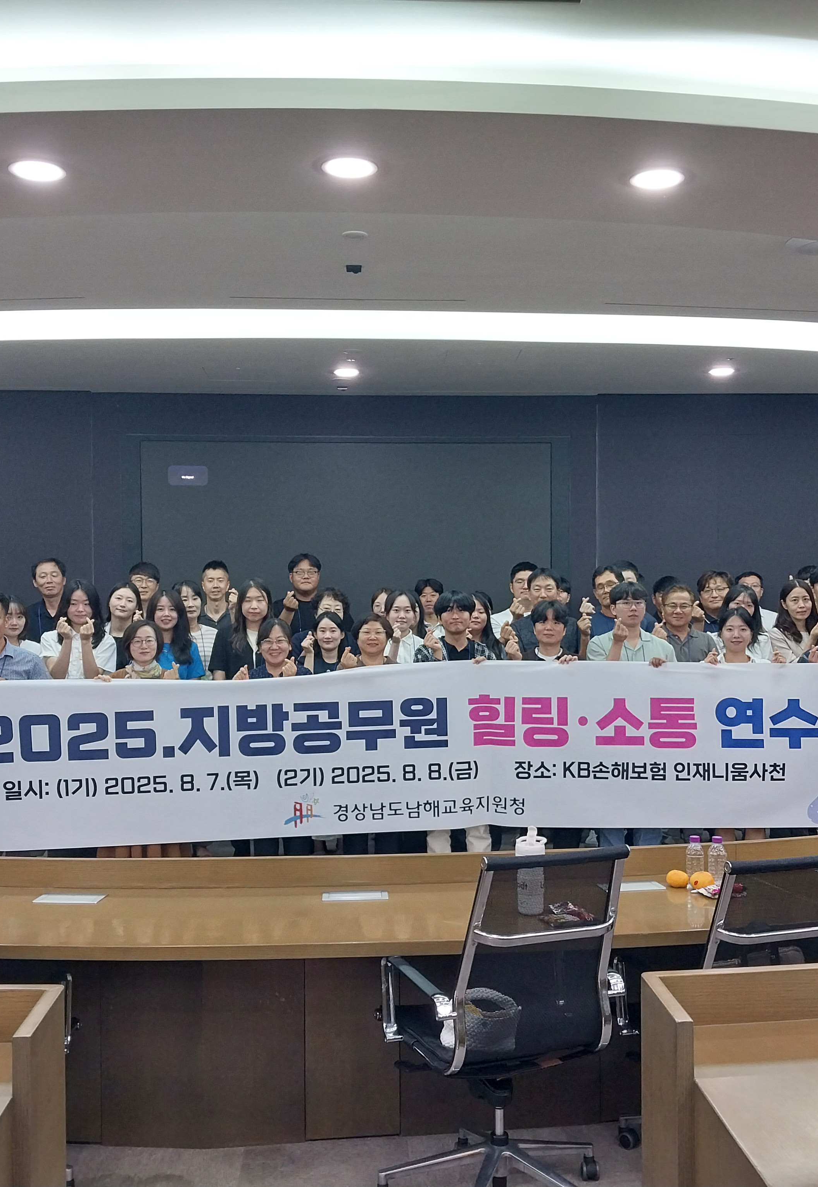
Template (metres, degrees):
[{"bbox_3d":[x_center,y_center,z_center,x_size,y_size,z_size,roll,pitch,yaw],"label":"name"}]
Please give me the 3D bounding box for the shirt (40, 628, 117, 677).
[{"bbox_3d":[-1.654,0.475,5.952,0.440,0.610,0.280,0,0,-10],"label":"shirt"}]

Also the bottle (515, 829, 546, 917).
[{"bbox_3d":[0.357,0.807,3.479,0.090,0.250,0.082,0,0,0],"label":"bottle"}]

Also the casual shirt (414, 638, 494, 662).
[{"bbox_3d":[0.250,0.564,6.250,0.500,0.680,0.270,0,0,1],"label":"casual shirt"}]

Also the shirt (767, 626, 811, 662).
[{"bbox_3d":[2.324,0.482,7.150,0.430,0.600,0.250,0,0,11],"label":"shirt"}]

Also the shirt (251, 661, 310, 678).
[{"bbox_3d":[-0.624,0.630,5.752,0.450,0.620,0.270,0,0,-3],"label":"shirt"}]

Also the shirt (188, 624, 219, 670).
[{"bbox_3d":[-1.220,0.477,6.852,0.430,0.620,0.260,0,0,-8],"label":"shirt"}]

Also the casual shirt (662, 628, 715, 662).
[{"bbox_3d":[1.574,0.527,6.800,0.480,0.680,0.270,0,0,8],"label":"casual shirt"}]

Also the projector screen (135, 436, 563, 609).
[{"bbox_3d":[-0.410,-0.200,8.380,3.020,1.800,0.080,0,0,-3],"label":"projector screen"}]

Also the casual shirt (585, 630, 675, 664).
[{"bbox_3d":[1.164,0.524,6.200,0.500,0.680,0.270,0,0,6],"label":"casual shirt"}]

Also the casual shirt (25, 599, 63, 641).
[{"bbox_3d":[-2.070,0.385,6.900,0.480,0.690,0.280,0,0,-9],"label":"casual shirt"}]

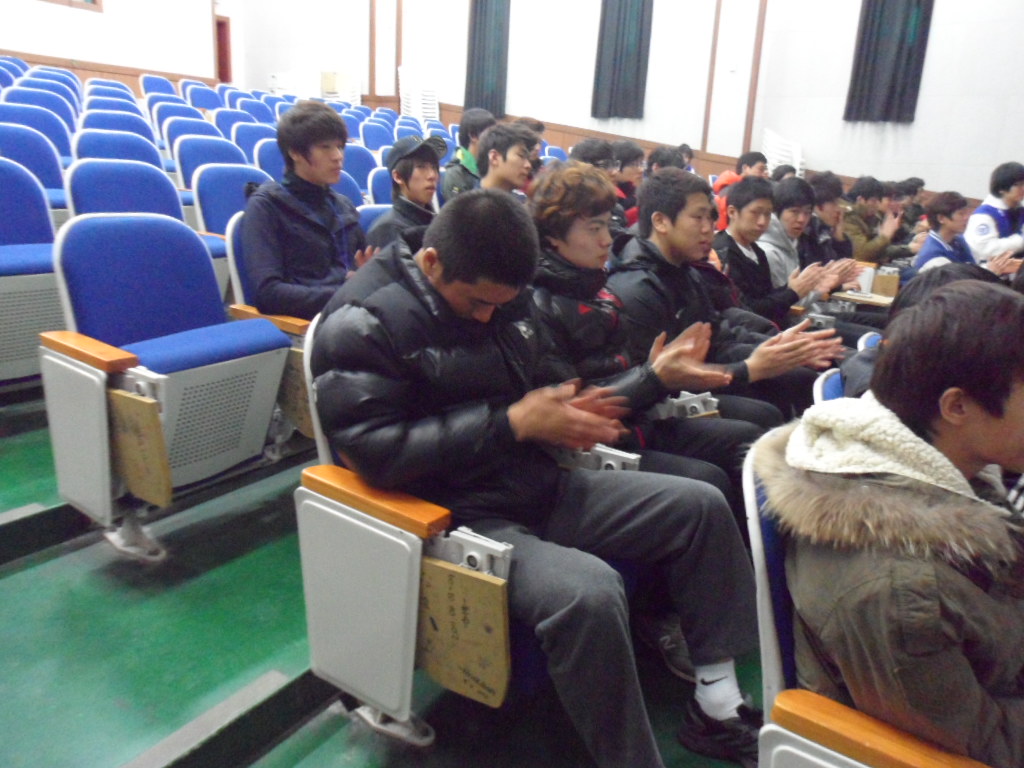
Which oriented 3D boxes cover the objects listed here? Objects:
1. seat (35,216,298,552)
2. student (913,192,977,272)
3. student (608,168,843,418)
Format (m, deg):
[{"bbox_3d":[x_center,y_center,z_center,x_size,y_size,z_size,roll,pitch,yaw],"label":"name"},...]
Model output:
[{"bbox_3d":[-0.951,-0.057,2.267,0.540,0.860,0.580,12,19,31],"label":"seat"},{"bbox_3d":[2.911,-0.834,5.487,0.760,1.130,0.520,12,19,31],"label":"student"},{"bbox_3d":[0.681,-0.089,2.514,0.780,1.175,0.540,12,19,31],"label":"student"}]

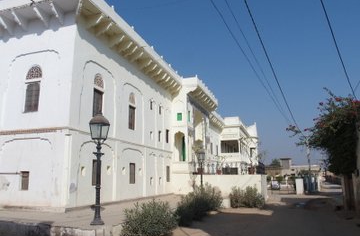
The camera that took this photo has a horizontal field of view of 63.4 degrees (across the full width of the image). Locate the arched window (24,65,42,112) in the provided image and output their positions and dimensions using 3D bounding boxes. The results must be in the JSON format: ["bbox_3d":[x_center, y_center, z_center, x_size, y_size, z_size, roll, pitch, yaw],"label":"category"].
[{"bbox_3d":[-6.229,-1.236,12.458,0.840,2.120,0.200,-4,-12,18],"label":"arched window"}]

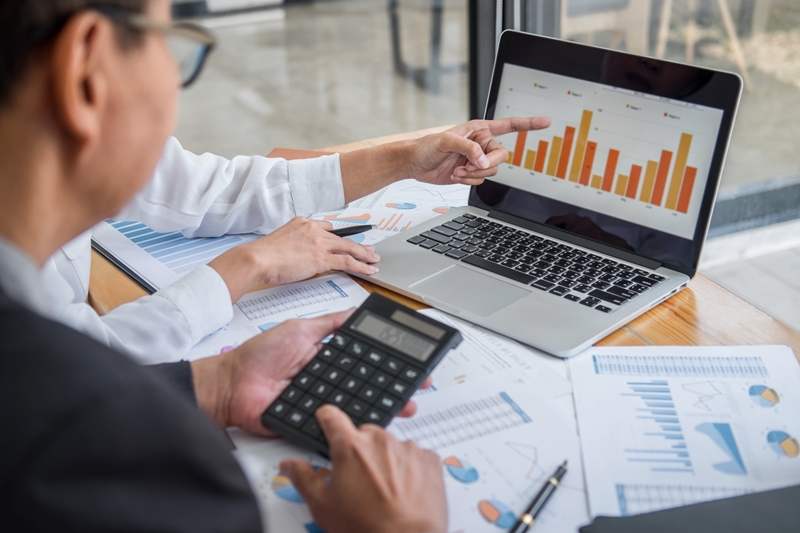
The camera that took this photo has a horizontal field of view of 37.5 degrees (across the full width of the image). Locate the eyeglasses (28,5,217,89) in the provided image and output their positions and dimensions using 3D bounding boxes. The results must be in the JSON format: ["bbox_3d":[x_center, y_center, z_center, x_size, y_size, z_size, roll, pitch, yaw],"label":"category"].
[{"bbox_3d":[-0.203,-0.137,0.689,0.142,0.046,0.137,14,7,31],"label":"eyeglasses"}]

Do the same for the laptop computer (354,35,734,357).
[{"bbox_3d":[0.138,-0.093,1.230,0.314,0.215,0.288,21,33,40],"label":"laptop computer"}]

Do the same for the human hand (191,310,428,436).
[{"bbox_3d":[-0.078,0.094,1.018,0.195,0.062,0.108,1,40,7],"label":"human hand"}]

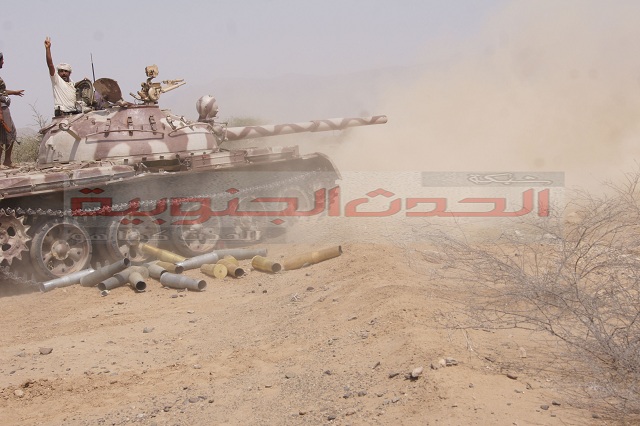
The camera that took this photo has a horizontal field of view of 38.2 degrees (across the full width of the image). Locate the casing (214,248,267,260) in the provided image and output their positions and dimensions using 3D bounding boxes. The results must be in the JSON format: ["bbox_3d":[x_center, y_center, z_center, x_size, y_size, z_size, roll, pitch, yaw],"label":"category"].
[{"bbox_3d":[-1.053,0.552,12.230,0.725,0.158,0.158,-4,4,5],"label":"casing"}]

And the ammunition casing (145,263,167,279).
[{"bbox_3d":[-1.776,0.649,10.100,0.145,0.145,0.695,-2,3,-24],"label":"ammunition casing"}]

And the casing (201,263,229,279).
[{"bbox_3d":[-1.186,0.623,10.150,0.145,0.145,0.695,-2,1,-23],"label":"casing"}]

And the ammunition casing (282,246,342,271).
[{"bbox_3d":[-0.073,0.498,10.250,0.695,0.145,0.145,-12,10,-26],"label":"ammunition casing"}]

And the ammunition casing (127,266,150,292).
[{"bbox_3d":[-2.142,0.793,10.948,0.163,0.163,0.728,-1,8,-15],"label":"ammunition casing"}]

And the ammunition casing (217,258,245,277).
[{"bbox_3d":[-1.129,0.713,11.735,0.163,0.163,0.728,-2,4,-23],"label":"ammunition casing"}]

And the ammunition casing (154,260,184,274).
[{"bbox_3d":[-2.001,0.740,12.314,0.163,0.163,0.728,-2,2,-30],"label":"ammunition casing"}]

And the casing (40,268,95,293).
[{"bbox_3d":[-2.772,0.749,10.200,0.145,0.145,0.695,4,11,34],"label":"casing"}]

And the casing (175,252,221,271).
[{"bbox_3d":[-1.382,0.565,10.500,0.145,0.145,0.695,3,8,32],"label":"casing"}]

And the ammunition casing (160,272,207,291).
[{"bbox_3d":[-1.621,0.830,11.008,0.163,0.163,0.728,-4,5,-45],"label":"ammunition casing"}]

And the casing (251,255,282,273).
[{"bbox_3d":[-0.680,0.670,11.935,0.163,0.163,0.728,-2,4,-23],"label":"casing"}]

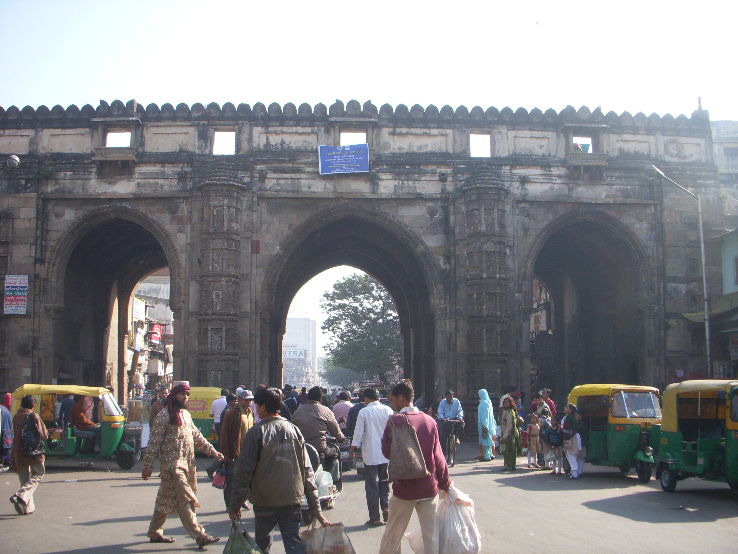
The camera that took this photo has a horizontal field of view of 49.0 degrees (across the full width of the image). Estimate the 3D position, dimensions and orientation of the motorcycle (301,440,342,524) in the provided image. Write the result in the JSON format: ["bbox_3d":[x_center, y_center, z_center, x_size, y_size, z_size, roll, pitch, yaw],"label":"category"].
[{"bbox_3d":[-0.715,2.543,10.449,0.720,1.060,1.780,0,-8,3],"label":"motorcycle"}]

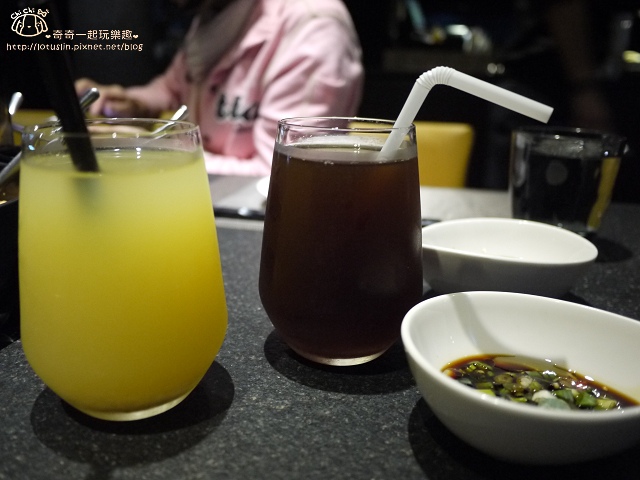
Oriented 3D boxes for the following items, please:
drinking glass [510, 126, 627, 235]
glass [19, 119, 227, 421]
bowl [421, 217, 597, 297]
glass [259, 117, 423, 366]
[{"bbox_3d":[0.227,-0.056,0.488,0.096,0.087,0.096,2,18,0],"label":"drinking glass"},{"bbox_3d":[-0.079,0.010,0.211,0.081,0.111,0.081,2,18,0],"label":"glass"},{"bbox_3d":[0.118,0.015,0.337,0.119,0.037,0.097,-2,18,-11],"label":"bowl"},{"bbox_3d":[0.011,0.000,0.253,0.081,0.111,0.081,2,18,0],"label":"glass"}]

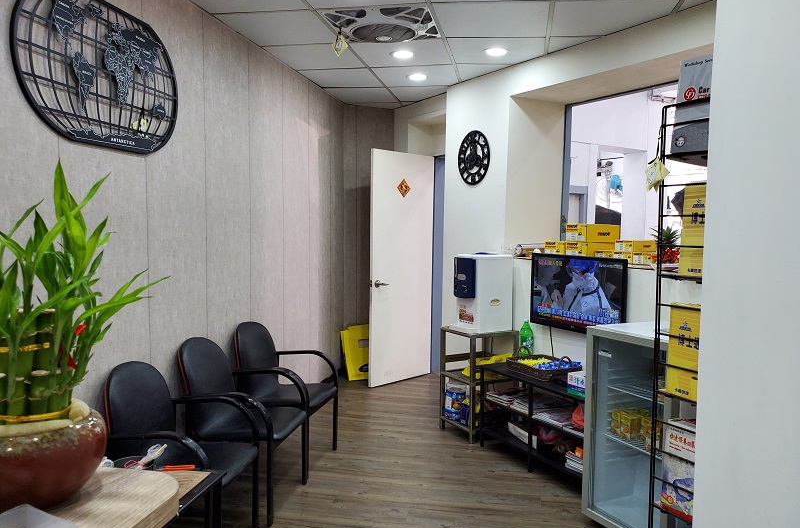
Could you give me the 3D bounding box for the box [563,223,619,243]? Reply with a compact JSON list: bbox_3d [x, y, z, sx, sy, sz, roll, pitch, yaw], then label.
[{"bbox_3d":[1.320,-0.207,4.071,0.325,0.117,0.172,-1,4,-31],"label":"box"}]

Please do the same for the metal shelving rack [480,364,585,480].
[{"bbox_3d":[0.922,0.961,3.639,0.365,0.530,0.955,-1,4,-31],"label":"metal shelving rack"}]

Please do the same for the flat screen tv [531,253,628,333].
[{"bbox_3d":[1.098,0.184,3.708,0.055,0.465,0.745,-1,4,-31],"label":"flat screen tv"}]

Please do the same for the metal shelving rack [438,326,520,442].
[{"bbox_3d":[0.552,0.821,4.223,0.400,0.730,0.375,-1,4,-31],"label":"metal shelving rack"}]

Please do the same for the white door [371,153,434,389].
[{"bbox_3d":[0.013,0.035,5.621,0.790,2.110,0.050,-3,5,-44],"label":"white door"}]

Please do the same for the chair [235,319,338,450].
[{"bbox_3d":[-0.707,0.777,3.653,0.550,0.850,0.535,2,4,11],"label":"chair"}]

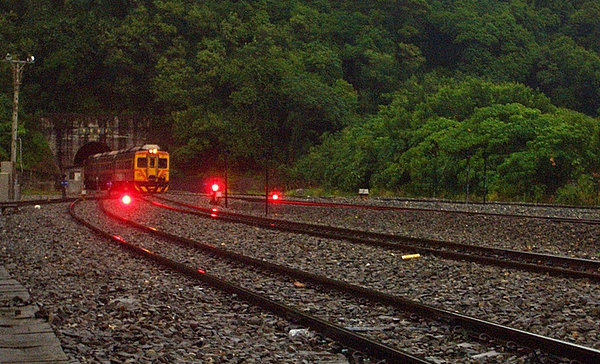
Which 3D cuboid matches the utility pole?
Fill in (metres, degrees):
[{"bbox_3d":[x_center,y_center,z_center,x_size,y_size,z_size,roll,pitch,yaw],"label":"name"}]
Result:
[{"bbox_3d":[-16.650,-3.220,108.000,1.800,8.750,0.480,0,0,-6],"label":"utility pole"}]

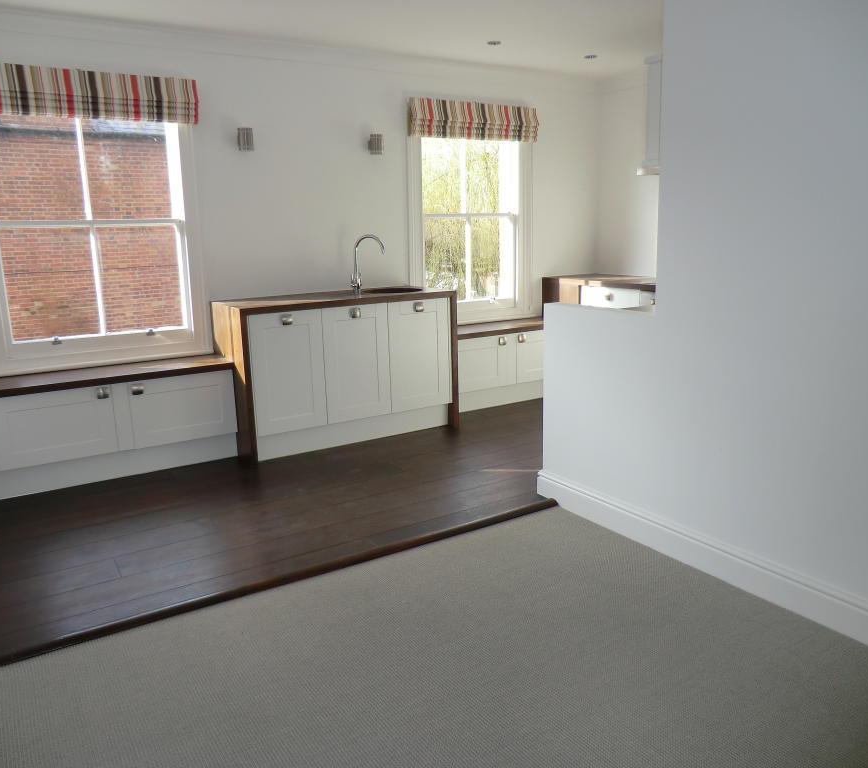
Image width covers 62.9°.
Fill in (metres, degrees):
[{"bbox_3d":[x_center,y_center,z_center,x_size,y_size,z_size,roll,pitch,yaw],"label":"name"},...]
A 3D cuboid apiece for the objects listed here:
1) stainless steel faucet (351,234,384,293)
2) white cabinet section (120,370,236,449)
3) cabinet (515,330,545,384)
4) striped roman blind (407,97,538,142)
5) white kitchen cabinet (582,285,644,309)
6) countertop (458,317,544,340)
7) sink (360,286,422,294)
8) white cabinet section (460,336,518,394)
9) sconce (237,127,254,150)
[{"bbox_3d":[-0.451,-0.826,4.860,0.240,0.383,0.068,-1,13,1],"label":"stainless steel faucet"},{"bbox_3d":[-1.551,0.110,4.256,0.609,0.385,0.403,-9,14,-31],"label":"white cabinet section"},{"bbox_3d":[0.746,-0.259,5.702,0.485,0.395,0.350,-9,15,-31],"label":"cabinet"},{"bbox_3d":[0.312,-1.922,5.203,1.129,0.255,0.094,-9,15,-31],"label":"striped roman blind"},{"bbox_3d":[1.487,-0.651,5.333,0.460,0.166,0.582,-9,15,-31],"label":"white kitchen cabinet"},{"bbox_3d":[0.458,-0.423,5.460,1.197,0.039,0.388,-9,15,-31],"label":"countertop"},{"bbox_3d":[-0.272,-0.552,4.886,0.418,0.169,0.418,-9,15,-31],"label":"sink"},{"bbox_3d":[0.256,-0.178,5.370,0.623,0.385,0.403,-9,14,-31],"label":"white cabinet section"},{"bbox_3d":[-1.159,-1.499,4.370,0.091,0.138,0.104,-9,15,-31],"label":"sconce"}]

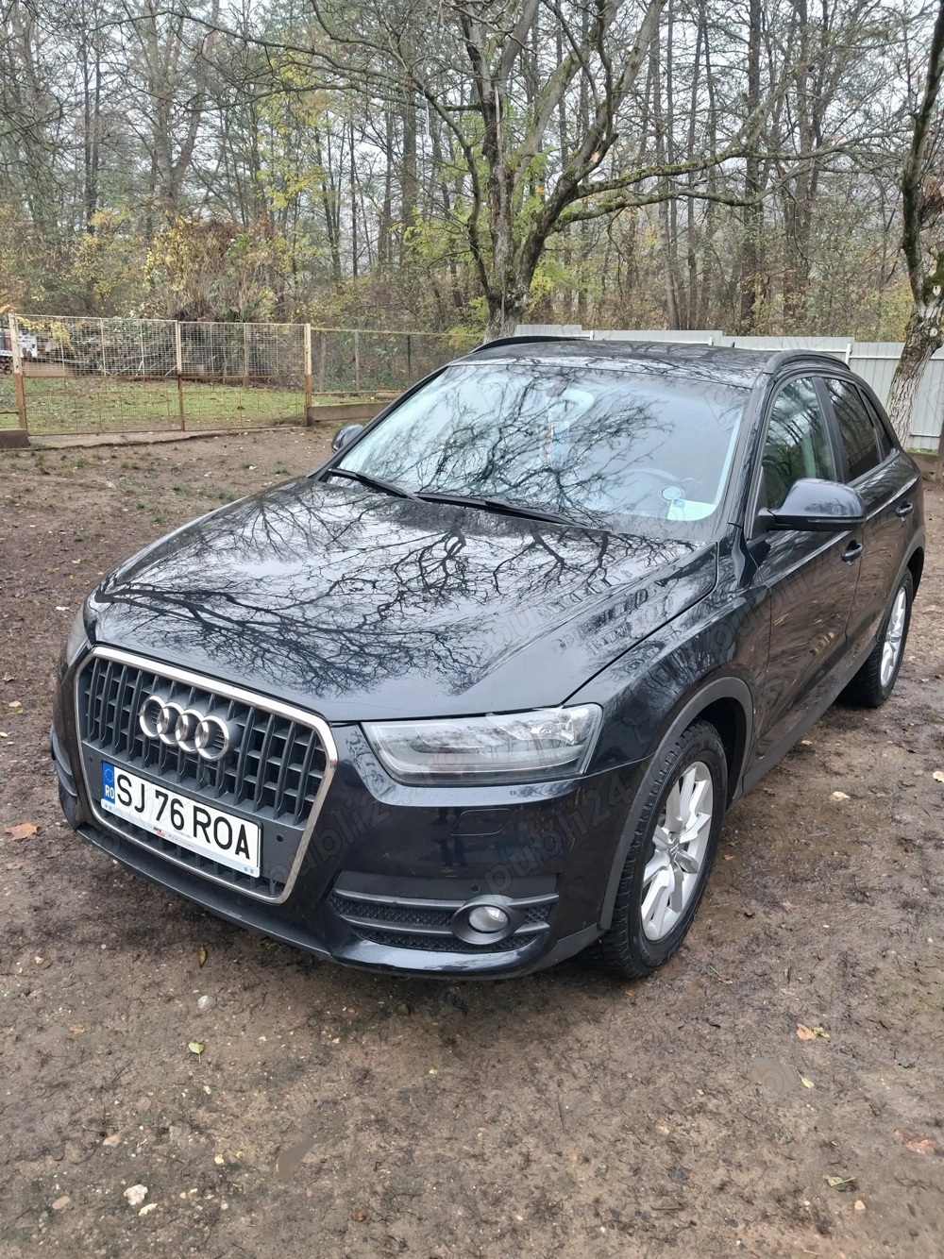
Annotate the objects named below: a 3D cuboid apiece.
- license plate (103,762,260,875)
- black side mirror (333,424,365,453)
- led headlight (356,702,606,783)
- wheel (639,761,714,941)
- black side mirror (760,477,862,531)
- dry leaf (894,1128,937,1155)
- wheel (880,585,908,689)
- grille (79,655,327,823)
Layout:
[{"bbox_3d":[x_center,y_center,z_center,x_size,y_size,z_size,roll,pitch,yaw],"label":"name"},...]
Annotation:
[{"bbox_3d":[-0.669,0.425,2.217,0.530,0.120,0.020,13,16,31],"label":"license plate"},{"bbox_3d":[-0.455,-0.715,3.839,0.255,0.150,0.155,13,19,31],"label":"black side mirror"},{"bbox_3d":[0.019,0.229,2.005,0.410,0.155,0.340,13,19,31],"label":"led headlight"},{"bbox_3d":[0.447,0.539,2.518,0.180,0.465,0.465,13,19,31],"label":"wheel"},{"bbox_3d":[1.020,-0.374,2.915,0.255,0.150,0.155,13,19,31],"label":"black side mirror"},{"bbox_3d":[0.913,1.050,2.026,0.079,0.018,0.056,13,19,32],"label":"dry leaf"},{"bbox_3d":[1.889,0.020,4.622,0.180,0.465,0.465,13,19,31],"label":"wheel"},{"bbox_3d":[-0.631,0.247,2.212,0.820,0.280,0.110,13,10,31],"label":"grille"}]

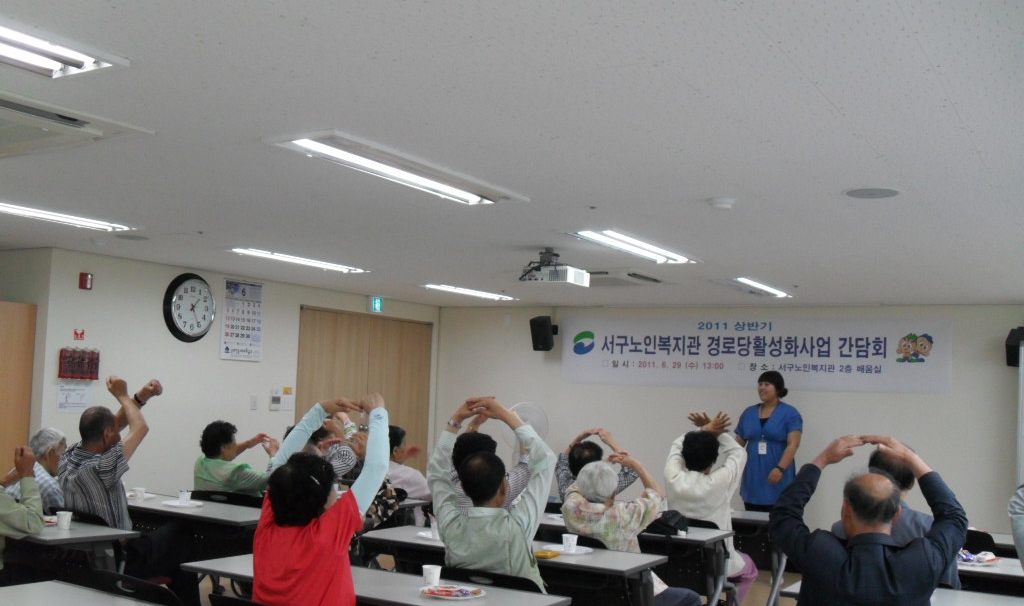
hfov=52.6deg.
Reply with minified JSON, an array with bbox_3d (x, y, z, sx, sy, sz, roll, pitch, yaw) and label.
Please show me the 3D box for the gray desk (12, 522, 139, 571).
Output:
[{"bbox_3d":[-2.570,1.449,5.164,1.500,0.720,0.480,-1,-6,33],"label":"gray desk"}]

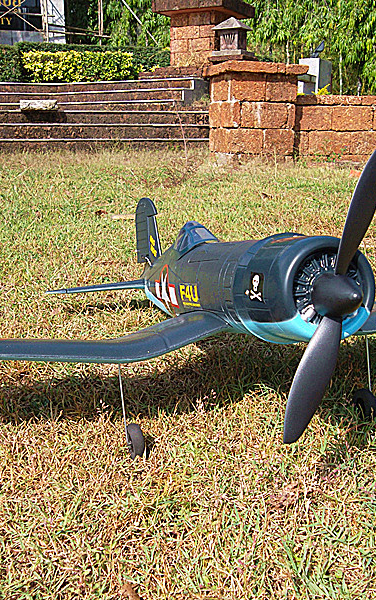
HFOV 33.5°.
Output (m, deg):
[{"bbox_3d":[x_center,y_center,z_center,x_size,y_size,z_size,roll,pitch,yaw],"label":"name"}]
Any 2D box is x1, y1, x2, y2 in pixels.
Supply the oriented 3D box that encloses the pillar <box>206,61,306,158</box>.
[{"bbox_3d":[0.665,-1.945,6.454,0.800,0.890,0.800,-4,16,-15],"label":"pillar"}]

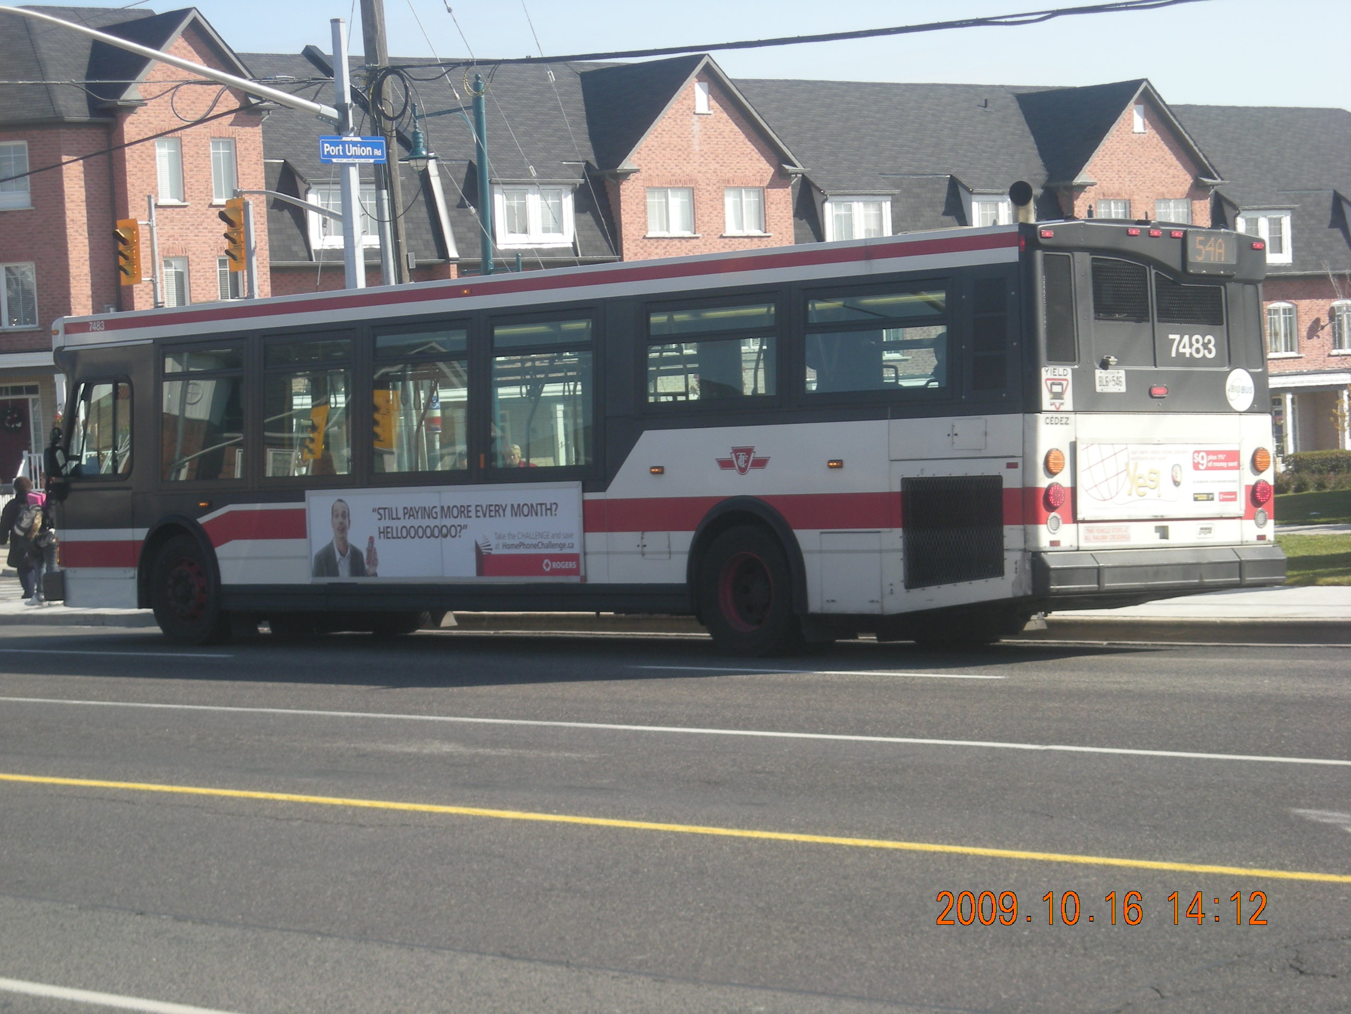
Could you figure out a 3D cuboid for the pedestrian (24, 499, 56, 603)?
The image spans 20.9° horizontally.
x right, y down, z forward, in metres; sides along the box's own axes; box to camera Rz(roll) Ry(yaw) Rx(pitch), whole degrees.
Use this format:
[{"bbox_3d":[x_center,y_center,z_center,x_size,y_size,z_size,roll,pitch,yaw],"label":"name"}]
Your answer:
[{"bbox_3d":[-7.655,0.540,44.200,0.400,1.310,0.380,-4,2,-43],"label":"pedestrian"}]

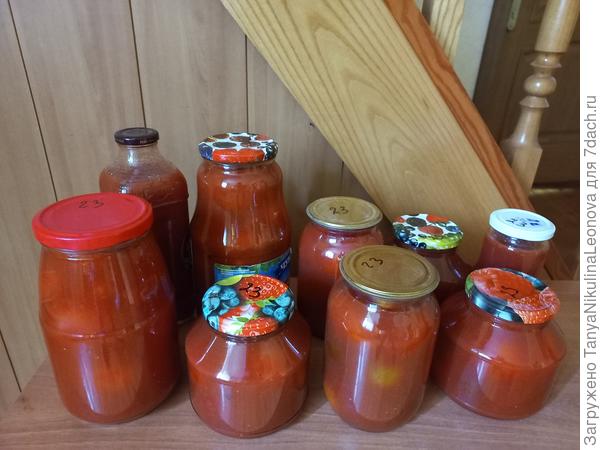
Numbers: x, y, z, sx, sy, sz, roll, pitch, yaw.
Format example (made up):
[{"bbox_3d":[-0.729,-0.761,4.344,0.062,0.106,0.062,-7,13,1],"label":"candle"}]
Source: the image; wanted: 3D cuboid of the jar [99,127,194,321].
[{"bbox_3d":[-0.182,0.007,0.527,0.097,0.241,0.097,2,27,-1],"label":"jar"}]

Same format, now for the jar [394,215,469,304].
[{"bbox_3d":[0.164,0.056,0.590,0.122,0.123,0.122,2,27,0],"label":"jar"}]

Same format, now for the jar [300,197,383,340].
[{"bbox_3d":[0.049,0.054,0.544,0.103,0.160,0.103,2,27,-1],"label":"jar"}]

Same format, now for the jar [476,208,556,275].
[{"bbox_3d":[0.278,0.059,0.577,0.075,0.140,0.075,2,27,0],"label":"jar"}]

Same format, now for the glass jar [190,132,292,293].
[{"bbox_3d":[-0.070,0.016,0.526,0.118,0.235,0.118,2,27,-1],"label":"glass jar"}]

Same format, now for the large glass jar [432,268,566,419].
[{"bbox_3d":[0.214,0.121,0.470,0.123,0.122,0.123,2,27,-1],"label":"large glass jar"}]

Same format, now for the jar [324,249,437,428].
[{"bbox_3d":[0.078,0.112,0.431,0.104,0.164,0.104,2,27,0],"label":"jar"}]

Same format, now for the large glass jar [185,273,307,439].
[{"bbox_3d":[-0.051,0.125,0.436,0.122,0.125,0.122,2,27,-1],"label":"large glass jar"}]

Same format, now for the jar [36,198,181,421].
[{"bbox_3d":[-0.186,0.080,0.428,0.121,0.203,0.121,2,27,-1],"label":"jar"}]

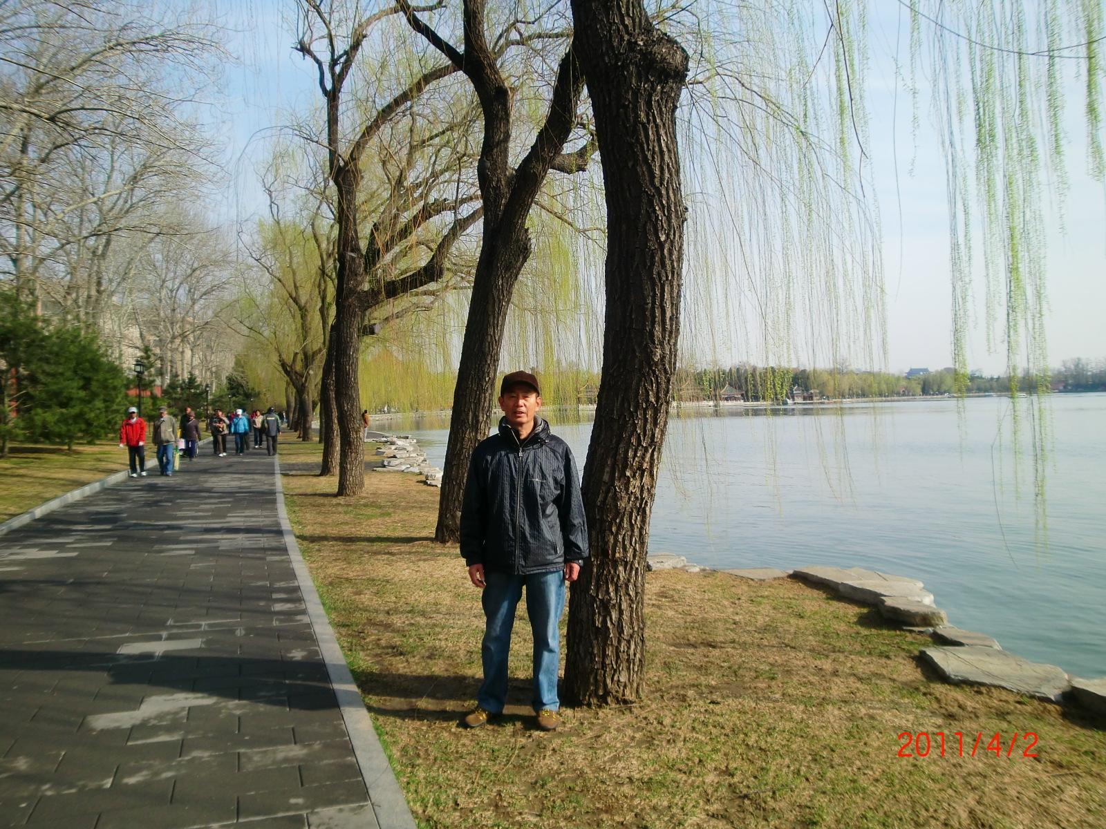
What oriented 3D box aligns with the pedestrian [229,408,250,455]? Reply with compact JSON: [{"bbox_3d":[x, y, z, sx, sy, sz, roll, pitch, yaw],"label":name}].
[{"bbox_3d":[-10.908,0.618,31.200,0.600,1.615,0.420,-1,1,-19],"label":"pedestrian"}]

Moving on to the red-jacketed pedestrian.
[{"bbox_3d":[-10.326,0.662,22.000,0.640,1.715,0.420,-1,1,-20],"label":"red-jacketed pedestrian"}]

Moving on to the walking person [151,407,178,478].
[{"bbox_3d":[-9.497,0.656,21.900,0.620,1.713,0.450,-1,1,-14],"label":"walking person"}]

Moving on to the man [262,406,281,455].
[{"bbox_3d":[-9.666,0.563,30.700,0.620,1.690,0.420,-1,1,-18],"label":"man"}]

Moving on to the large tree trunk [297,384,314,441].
[{"bbox_3d":[-11.483,-0.090,41.500,0.750,2.665,0.680,-1,1,0],"label":"large tree trunk"}]

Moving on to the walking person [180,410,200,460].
[{"bbox_3d":[-11.695,0.701,28.900,0.600,1.585,0.420,-1,1,-16],"label":"walking person"}]

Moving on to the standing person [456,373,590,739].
[{"bbox_3d":[-0.147,0.670,4.420,0.620,1.740,0.370,-1,1,4],"label":"standing person"}]

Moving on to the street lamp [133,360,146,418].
[{"bbox_3d":[-15.251,-0.271,33.000,0.400,3.506,0.400,-1,1,-18],"label":"street lamp"}]

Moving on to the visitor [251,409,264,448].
[{"bbox_3d":[-12.023,0.592,36.400,0.520,1.593,0.400,-1,1,-14],"label":"visitor"}]

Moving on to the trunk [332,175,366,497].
[{"bbox_3d":[-3.753,-1.458,16.500,0.620,5.896,0.580,-1,1,0],"label":"trunk"}]

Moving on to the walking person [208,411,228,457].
[{"bbox_3d":[-11.423,0.635,30.600,0.620,1.596,0.450,-1,1,-16],"label":"walking person"}]

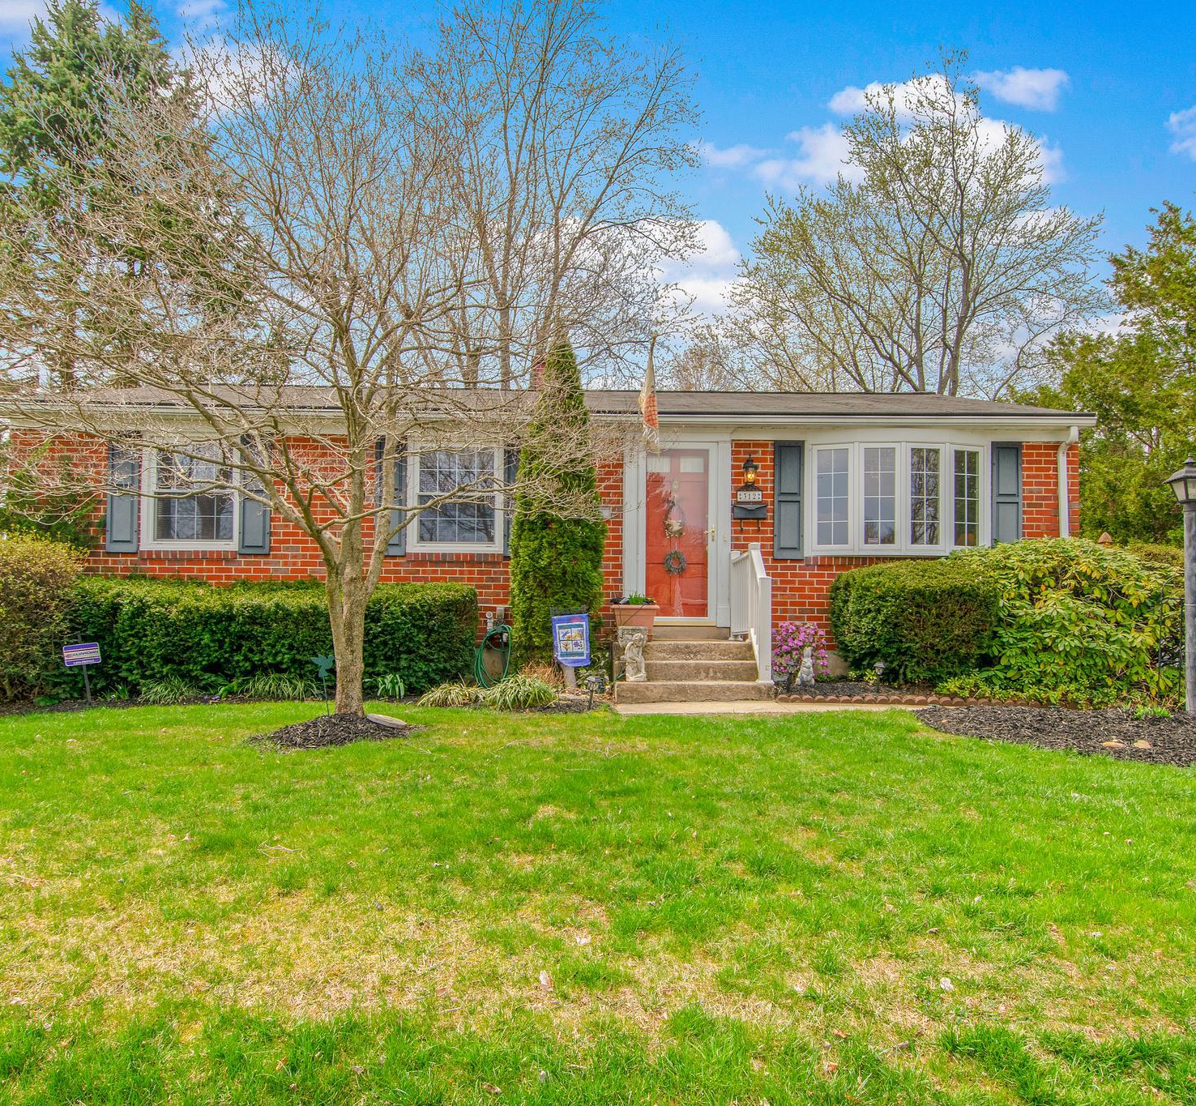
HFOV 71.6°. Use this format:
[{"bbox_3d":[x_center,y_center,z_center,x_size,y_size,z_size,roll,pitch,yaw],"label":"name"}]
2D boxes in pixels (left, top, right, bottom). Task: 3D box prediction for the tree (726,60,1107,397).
[{"bbox_3d":[9.221,-6.071,24.349,10.400,16.000,10.200,1,-1,-2],"label":"tree"}]

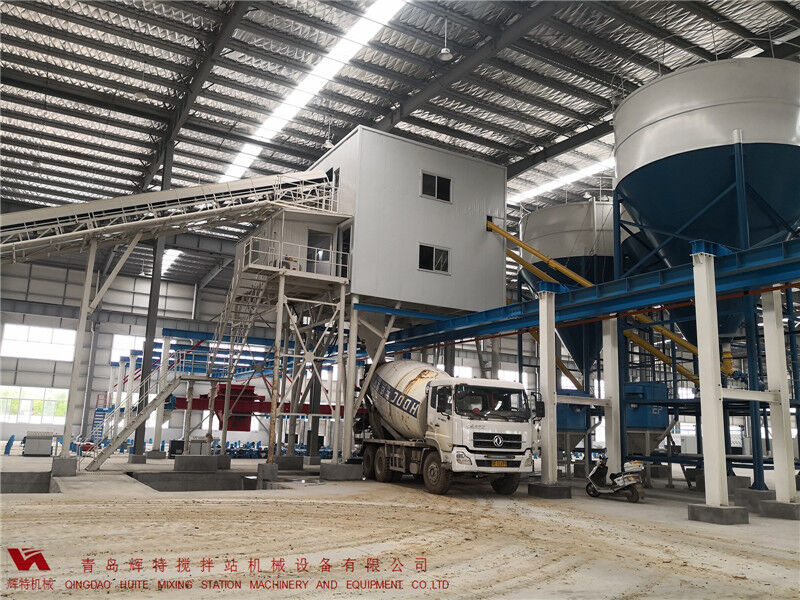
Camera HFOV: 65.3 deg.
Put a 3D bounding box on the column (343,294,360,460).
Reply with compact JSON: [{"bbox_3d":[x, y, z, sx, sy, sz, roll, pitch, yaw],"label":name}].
[{"bbox_3d":[-1.708,2.716,22.112,0.220,5.928,0.220,9,-14,-30],"label":"column"}]

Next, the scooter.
[{"bbox_3d":[5.822,4.847,16.923,0.680,1.110,1.820,10,-14,-34],"label":"scooter"}]

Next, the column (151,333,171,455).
[{"bbox_3d":[-11.549,4.512,30.340,0.320,5.628,0.320,9,-14,-30],"label":"column"}]

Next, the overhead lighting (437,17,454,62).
[{"bbox_3d":[1.482,-8.338,19.979,0.470,1.522,0.470,2,-12,0],"label":"overhead lighting"}]

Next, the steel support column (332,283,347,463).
[{"bbox_3d":[-2.036,2.433,21.386,0.170,6.165,0.170,9,-14,-30],"label":"steel support column"}]

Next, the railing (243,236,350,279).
[{"bbox_3d":[-3.555,-1.259,21.615,3.580,1.050,0.900,9,-14,-30],"label":"railing"}]

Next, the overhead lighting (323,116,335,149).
[{"bbox_3d":[-3.033,-7.170,26.619,0.470,1.385,0.470,2,-12,0],"label":"overhead lighting"}]

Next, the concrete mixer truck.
[{"bbox_3d":[0.864,3.910,20.243,2.500,3.980,8.900,7,-13,-22],"label":"concrete mixer truck"}]

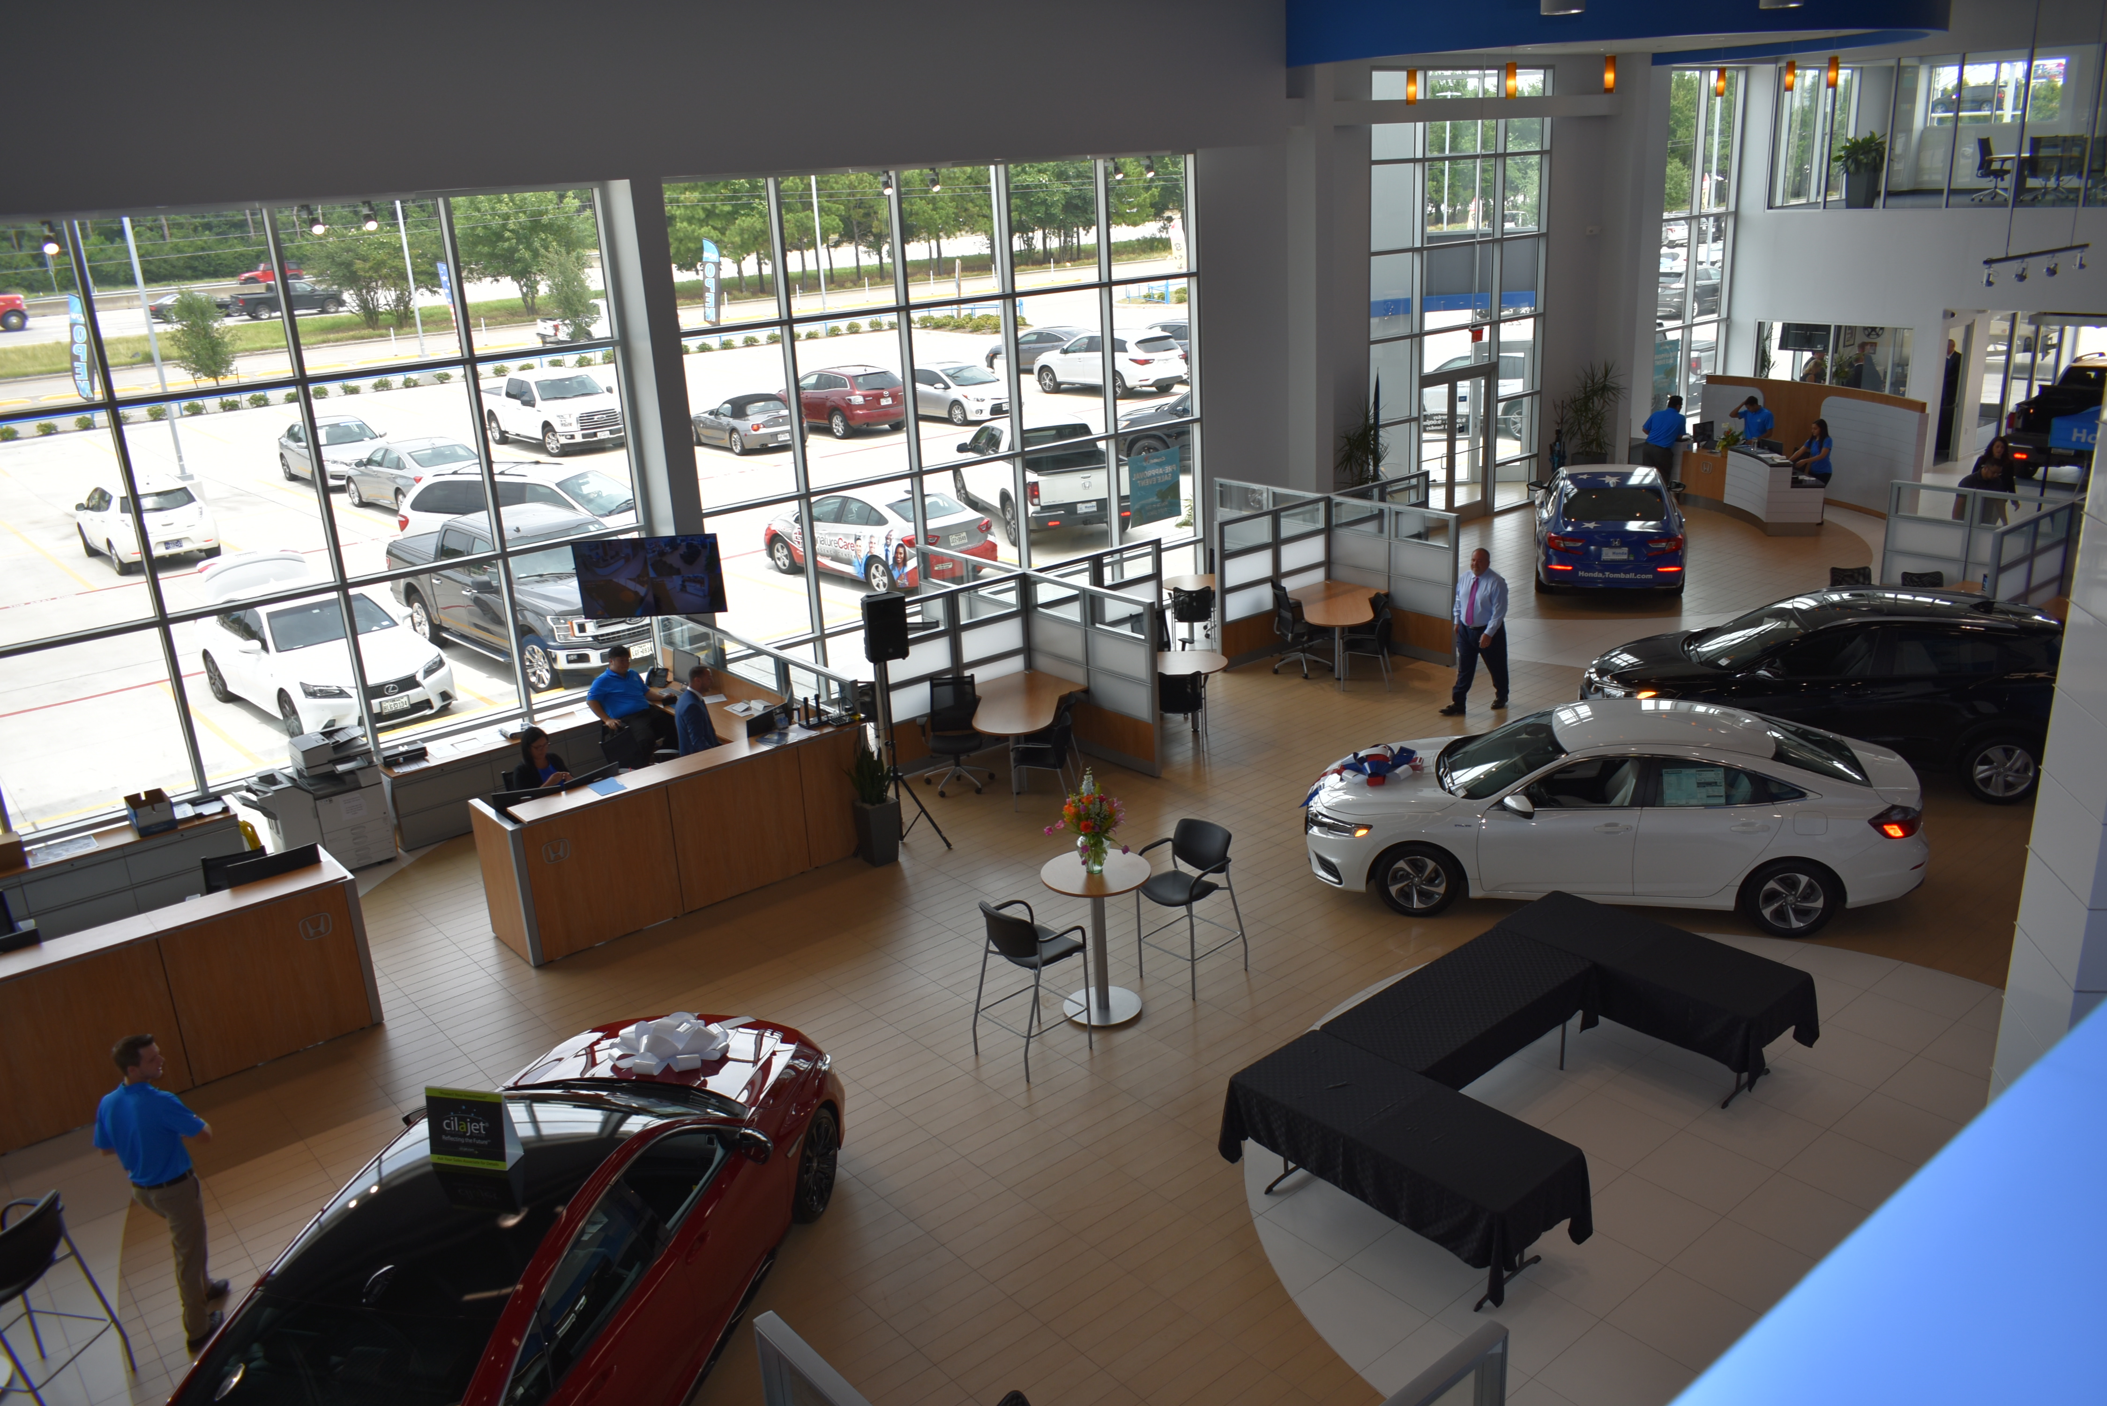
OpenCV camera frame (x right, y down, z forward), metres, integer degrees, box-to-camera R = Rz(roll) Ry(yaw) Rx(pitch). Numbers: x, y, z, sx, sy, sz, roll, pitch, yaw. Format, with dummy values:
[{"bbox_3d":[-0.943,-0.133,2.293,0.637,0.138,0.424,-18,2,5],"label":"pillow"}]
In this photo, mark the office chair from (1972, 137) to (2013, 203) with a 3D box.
[{"bbox_3d":[16.904,-9.526,28.270,0.660,1.040,0.660,-17,23,-36],"label":"office chair"}]

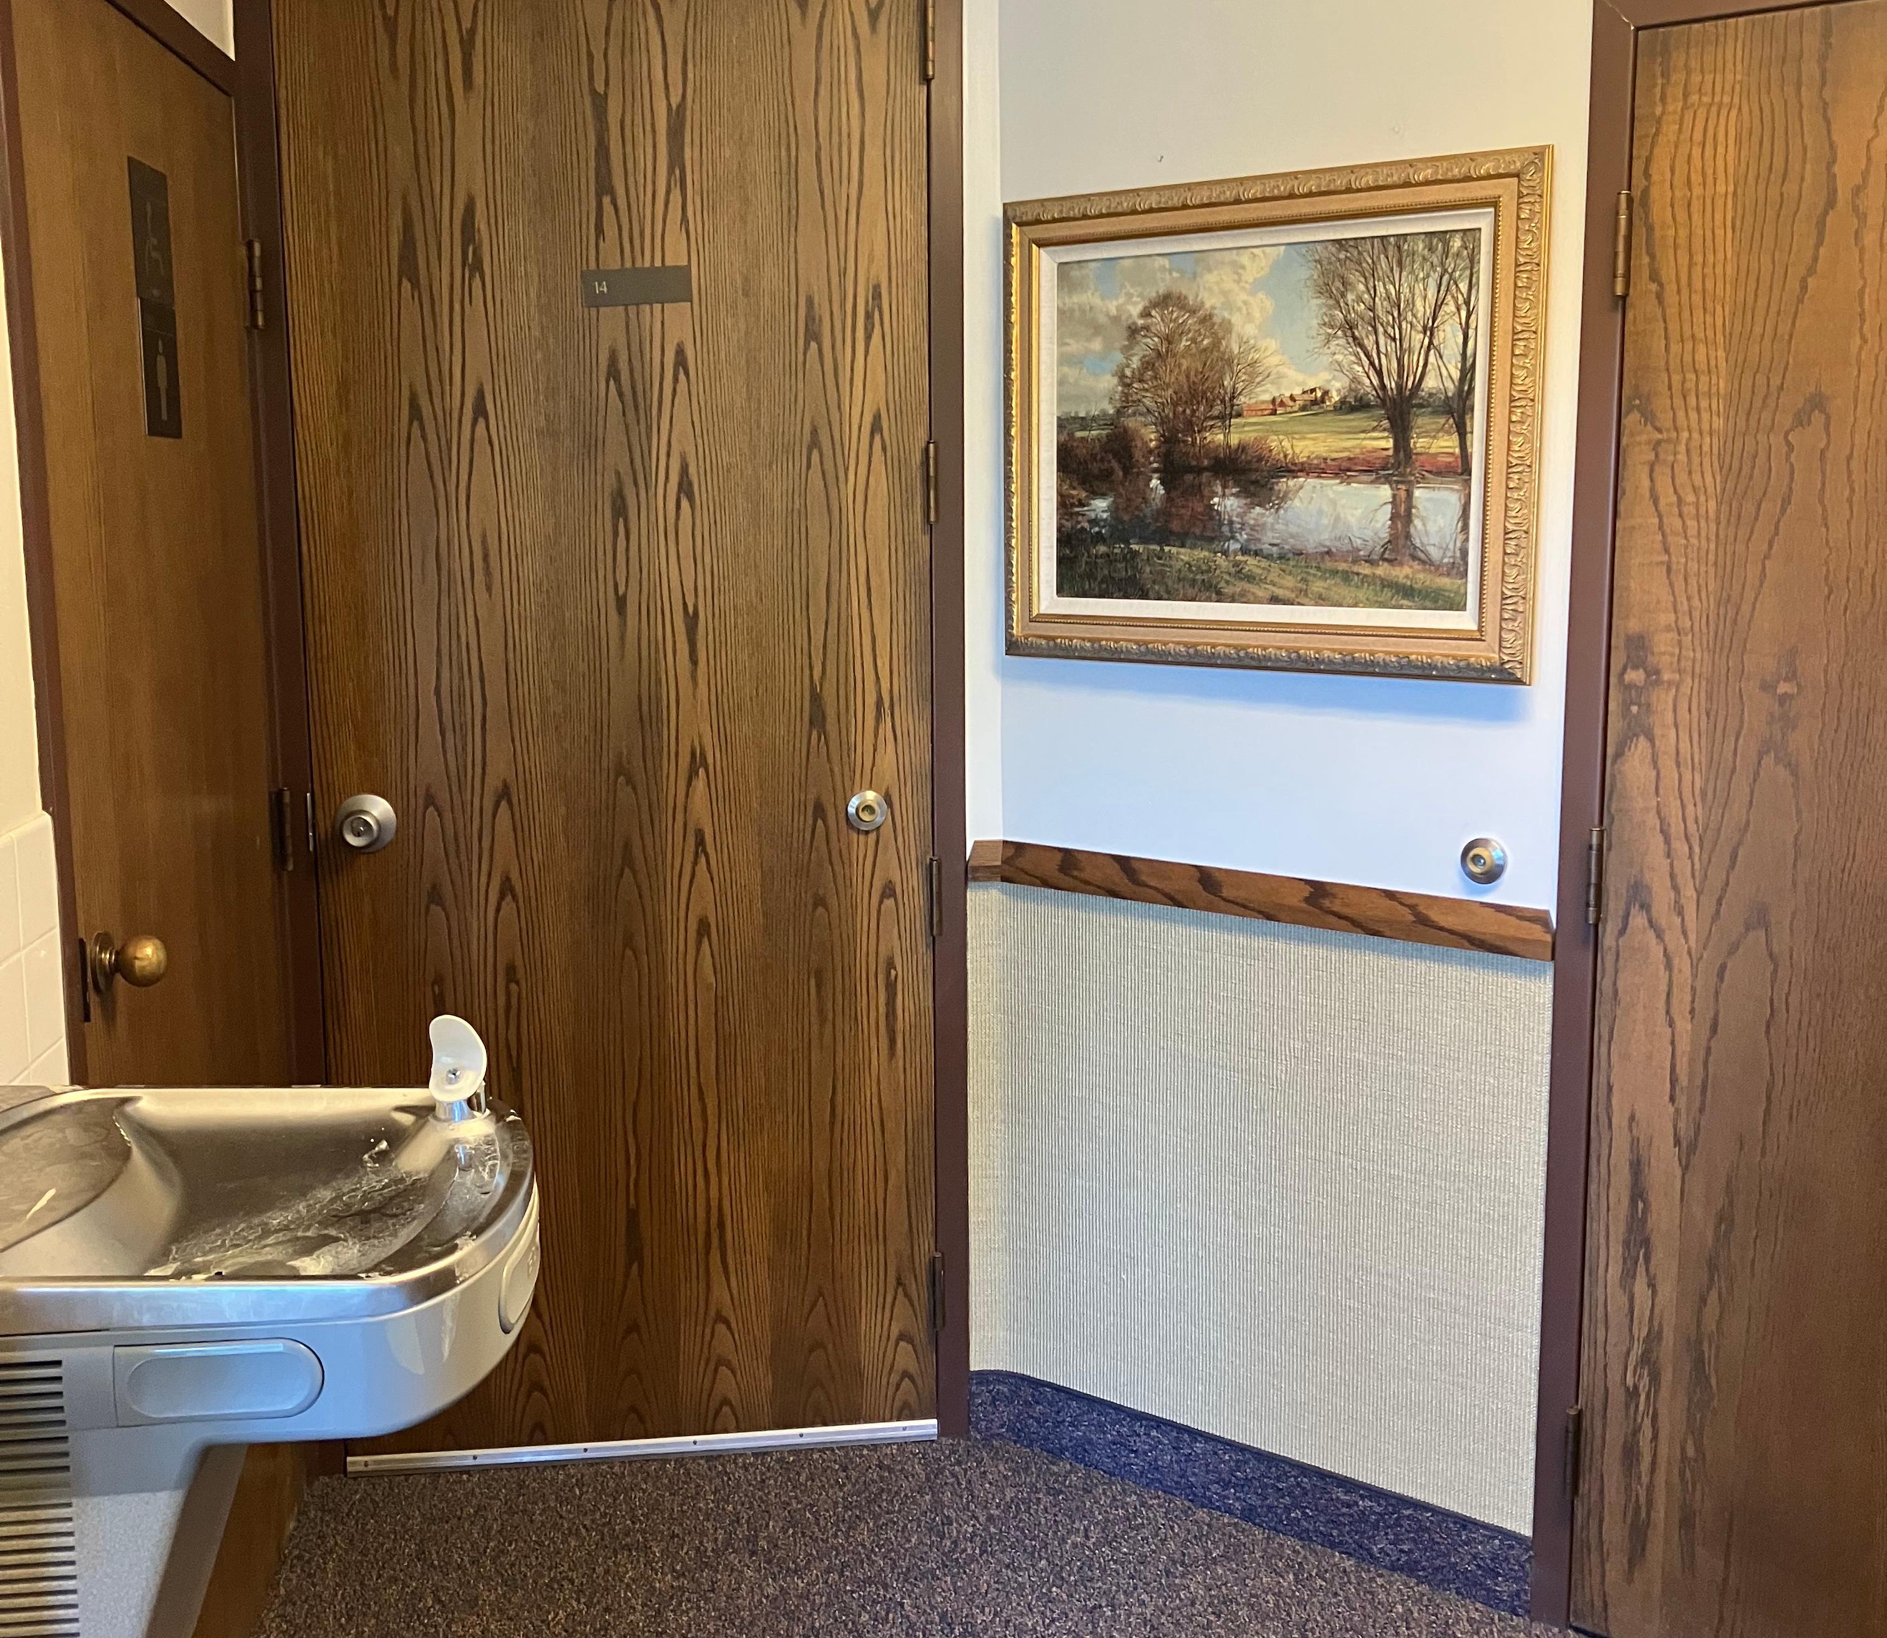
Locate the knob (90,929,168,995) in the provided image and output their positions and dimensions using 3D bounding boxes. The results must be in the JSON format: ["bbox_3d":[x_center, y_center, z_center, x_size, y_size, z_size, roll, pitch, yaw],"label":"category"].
[{"bbox_3d":[-0.842,0.151,2.128,0.070,0.068,0.067,-1,9,-6],"label":"knob"}]

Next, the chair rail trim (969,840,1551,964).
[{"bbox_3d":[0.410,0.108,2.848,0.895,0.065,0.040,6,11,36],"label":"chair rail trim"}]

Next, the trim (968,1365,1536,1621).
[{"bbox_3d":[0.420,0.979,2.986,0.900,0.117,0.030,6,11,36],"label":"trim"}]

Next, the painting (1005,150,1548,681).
[{"bbox_3d":[0.405,-0.525,2.736,0.810,0.652,0.050,6,11,36],"label":"painting"}]

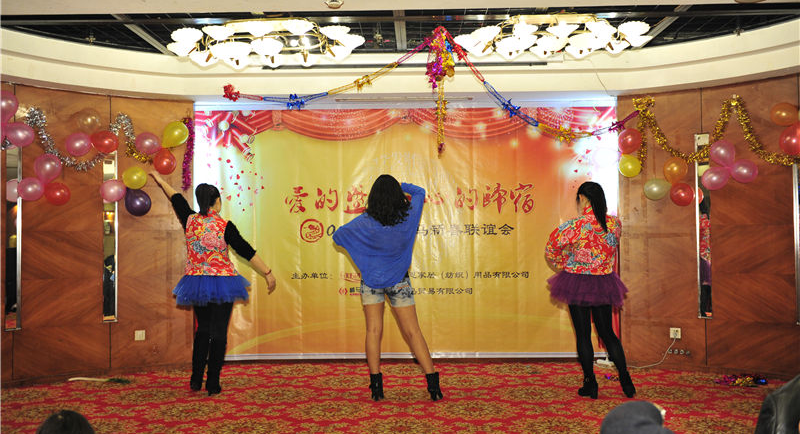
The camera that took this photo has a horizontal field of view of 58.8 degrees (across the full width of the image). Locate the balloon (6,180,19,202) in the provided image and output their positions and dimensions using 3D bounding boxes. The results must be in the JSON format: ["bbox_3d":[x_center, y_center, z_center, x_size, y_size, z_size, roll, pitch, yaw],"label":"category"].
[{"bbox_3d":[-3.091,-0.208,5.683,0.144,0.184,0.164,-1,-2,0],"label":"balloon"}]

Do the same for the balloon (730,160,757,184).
[{"bbox_3d":[2.857,-0.377,5.882,0.226,0.198,0.212,-1,-2,0],"label":"balloon"}]

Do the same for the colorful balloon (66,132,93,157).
[{"bbox_3d":[-2.674,-0.603,5.922,0.215,0.202,0.209,-1,-2,0],"label":"colorful balloon"}]

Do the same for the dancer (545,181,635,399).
[{"bbox_3d":[1.411,0.537,5.305,0.610,1.591,0.470,0,-2,-21],"label":"dancer"}]

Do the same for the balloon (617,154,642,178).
[{"bbox_3d":[2.060,-0.459,6.356,0.197,0.213,0.203,-1,-2,0],"label":"balloon"}]

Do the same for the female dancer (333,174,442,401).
[{"bbox_3d":[-0.092,0.515,5.238,0.790,1.635,0.420,-1,-2,0],"label":"female dancer"}]

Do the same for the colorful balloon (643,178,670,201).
[{"bbox_3d":[2.260,-0.238,6.224,0.236,0.198,0.217,-1,-2,0],"label":"colorful balloon"}]

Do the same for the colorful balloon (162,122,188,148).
[{"bbox_3d":[-2.024,-0.741,6.419,0.230,0.239,0.232,-1,-2,0],"label":"colorful balloon"}]

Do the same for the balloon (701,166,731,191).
[{"bbox_3d":[2.681,-0.324,6.023,0.237,0.203,0.218,-1,-2,0],"label":"balloon"}]

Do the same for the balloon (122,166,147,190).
[{"bbox_3d":[-2.338,-0.343,6.265,0.213,0.201,0.205,-1,-2,0],"label":"balloon"}]

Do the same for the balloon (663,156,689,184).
[{"bbox_3d":[2.395,-0.399,6.161,0.214,0.234,0.224,-1,-2,0],"label":"balloon"}]

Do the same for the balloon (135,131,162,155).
[{"bbox_3d":[-2.241,-0.652,6.345,0.228,0.201,0.212,-1,-2,0],"label":"balloon"}]

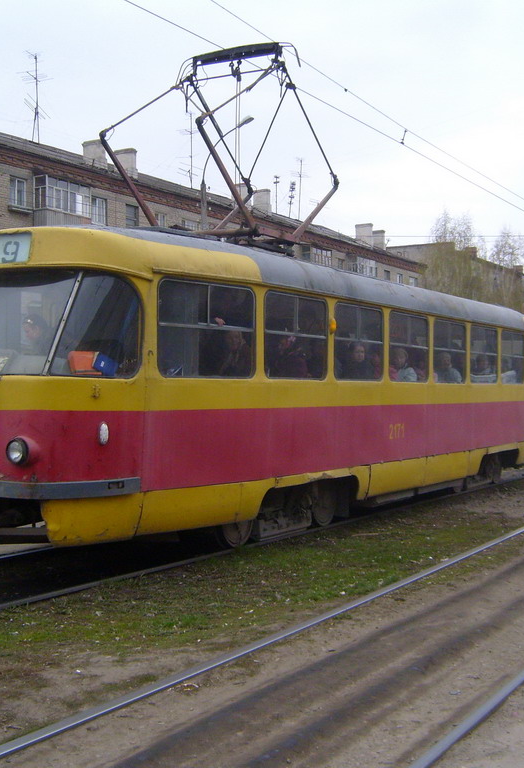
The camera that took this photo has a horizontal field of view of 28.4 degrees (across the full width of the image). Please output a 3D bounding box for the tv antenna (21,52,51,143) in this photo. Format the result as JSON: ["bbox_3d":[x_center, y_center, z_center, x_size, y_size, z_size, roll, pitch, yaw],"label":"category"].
[{"bbox_3d":[-11.588,-14.715,53.036,1.200,4.685,1.300,0,0,17],"label":"tv antenna"}]

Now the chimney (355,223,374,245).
[{"bbox_3d":[7.559,-10.810,76.188,1.250,1.877,0.500,0,-1,31],"label":"chimney"}]

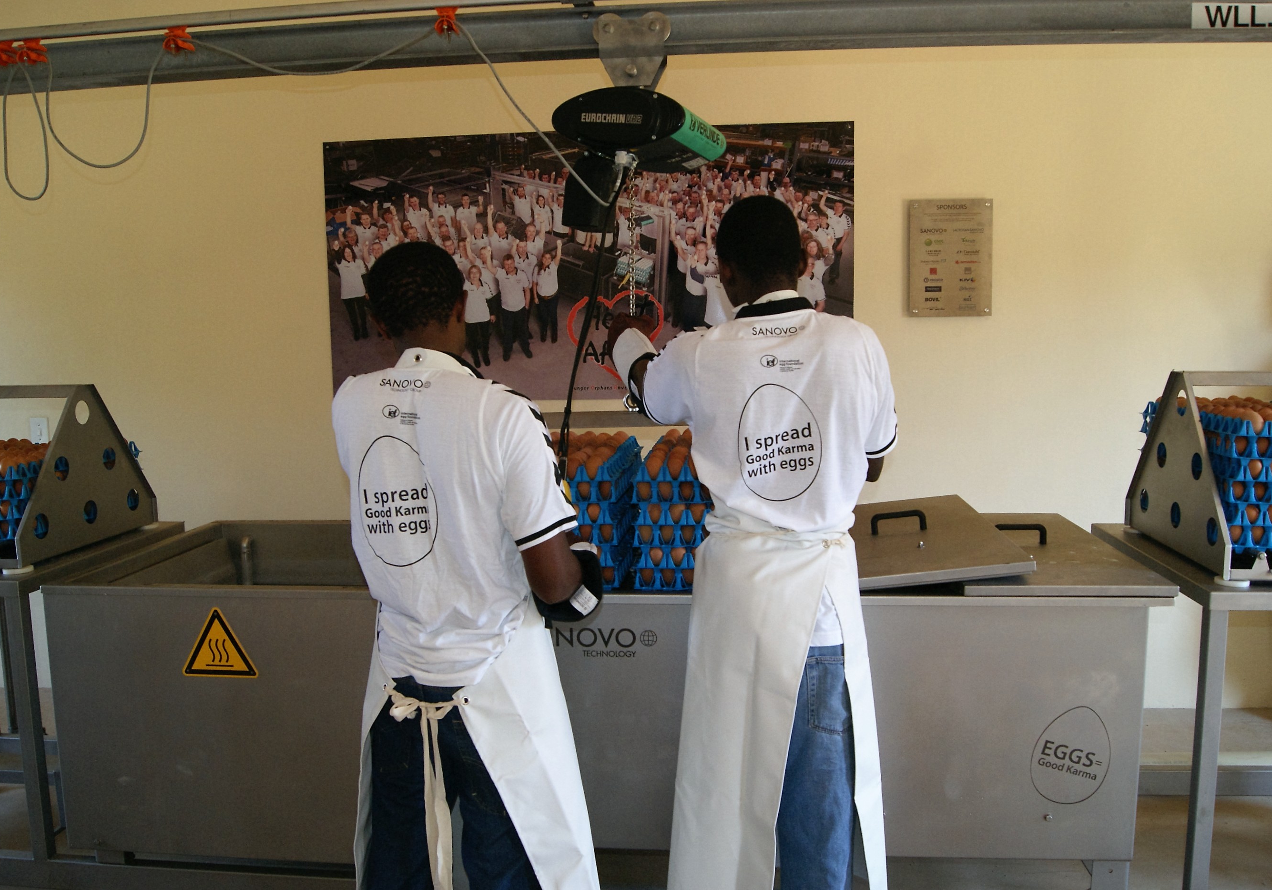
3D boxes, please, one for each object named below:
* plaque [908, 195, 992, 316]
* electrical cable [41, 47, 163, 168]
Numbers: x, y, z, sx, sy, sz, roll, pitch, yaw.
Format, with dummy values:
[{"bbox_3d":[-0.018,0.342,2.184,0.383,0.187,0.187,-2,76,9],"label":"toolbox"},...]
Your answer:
[{"bbox_3d":[1.132,-0.672,3.590,0.295,0.418,0.015,0,7,6],"label":"plaque"},{"bbox_3d":[-1.335,-0.847,2.500,0.325,0.310,0.060,0,7,6],"label":"electrical cable"}]

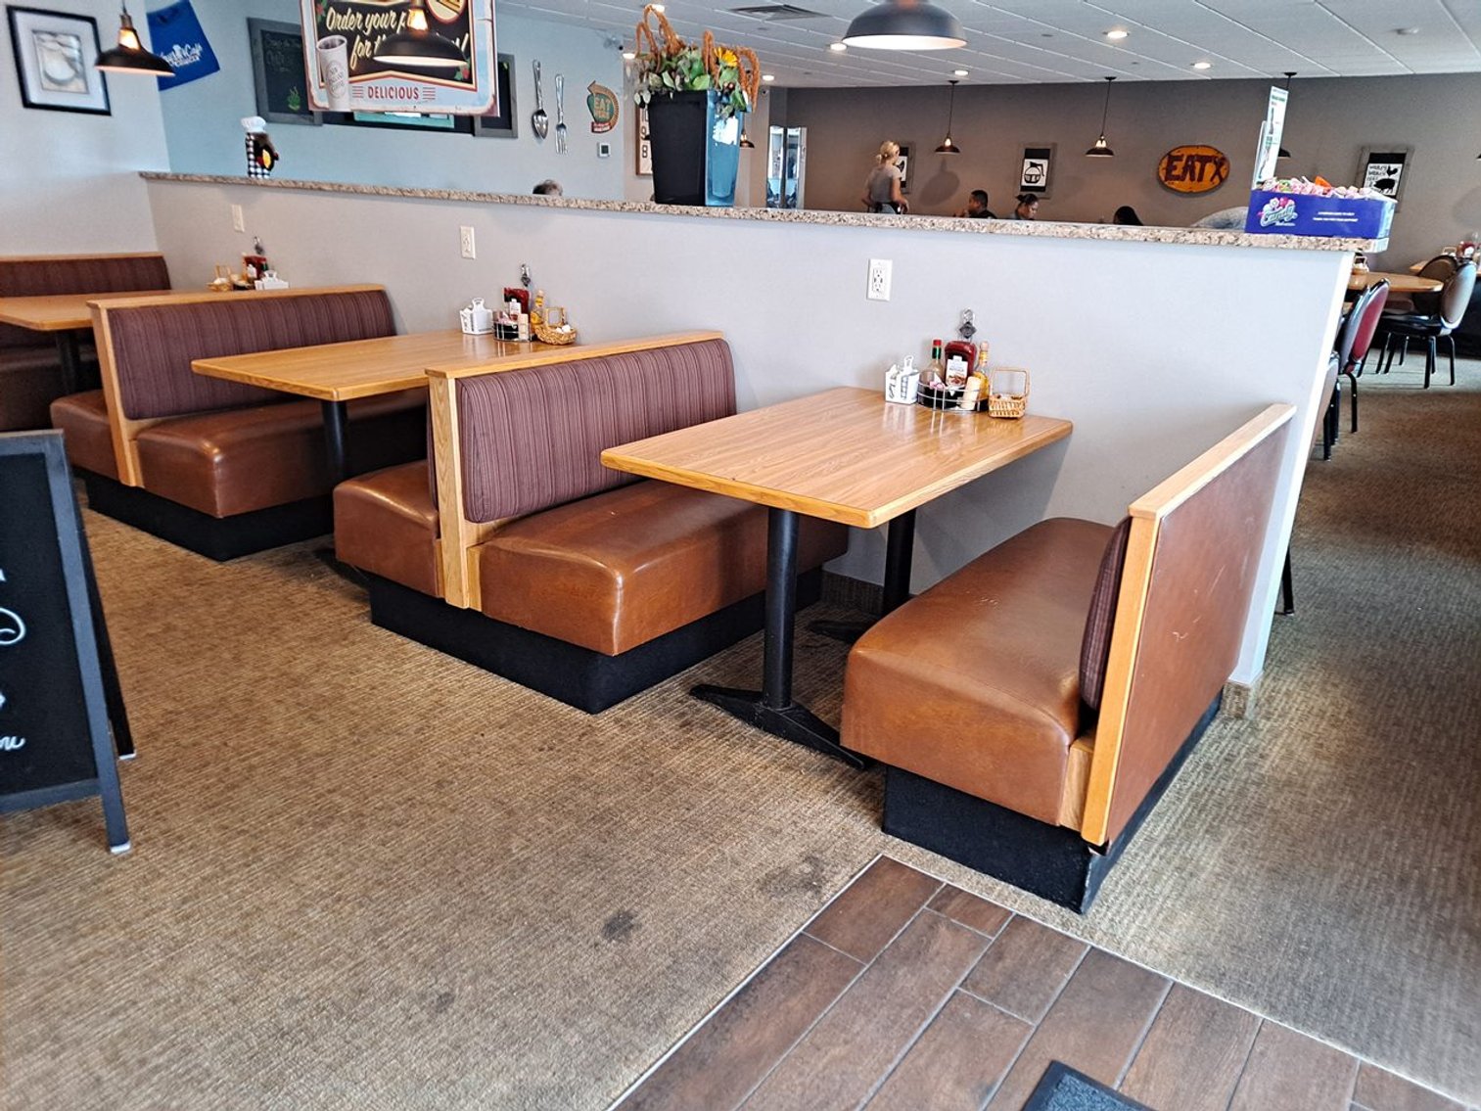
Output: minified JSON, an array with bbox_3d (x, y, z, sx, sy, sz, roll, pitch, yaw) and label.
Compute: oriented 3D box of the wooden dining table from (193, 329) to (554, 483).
[{"bbox_3d":[-1.220,-0.382,4.044,0.788,0.755,1.185,15,24,33],"label":"wooden dining table"}]

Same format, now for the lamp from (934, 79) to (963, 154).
[{"bbox_3d":[2.415,-4.996,12.195,0.315,0.760,0.315,15,24,33],"label":"lamp"}]

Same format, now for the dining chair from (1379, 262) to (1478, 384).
[{"bbox_3d":[5.387,-1.836,8.435,0.450,0.920,0.570,-8,22,-26],"label":"dining chair"}]

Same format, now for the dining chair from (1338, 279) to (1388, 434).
[{"bbox_3d":[3.521,-1.209,6.522,0.450,0.920,0.570,-15,26,-39],"label":"dining chair"}]

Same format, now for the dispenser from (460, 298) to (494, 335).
[{"bbox_3d":[-1.090,-0.997,4.431,0.075,0.145,0.100,15,23,33],"label":"dispenser"}]

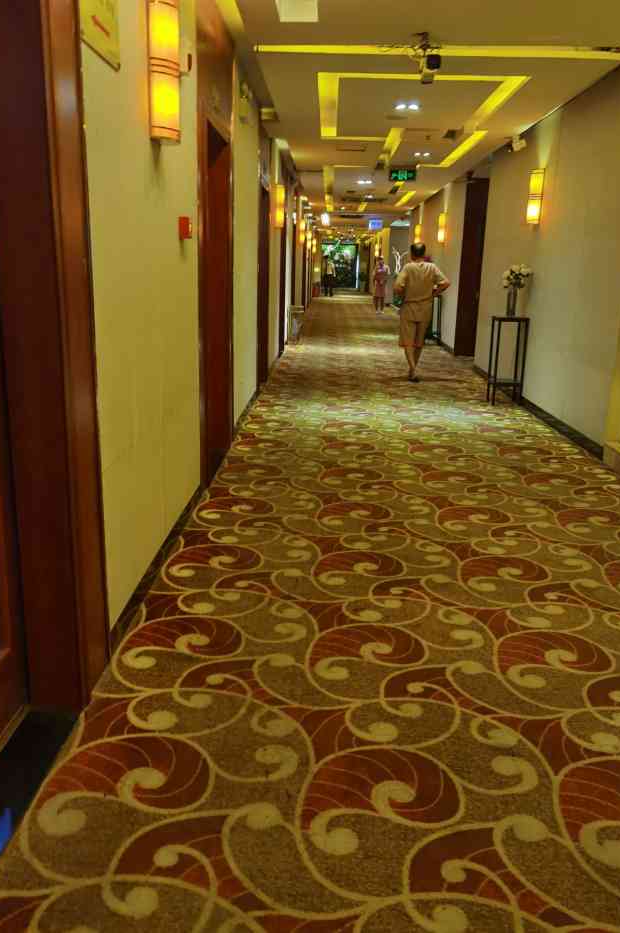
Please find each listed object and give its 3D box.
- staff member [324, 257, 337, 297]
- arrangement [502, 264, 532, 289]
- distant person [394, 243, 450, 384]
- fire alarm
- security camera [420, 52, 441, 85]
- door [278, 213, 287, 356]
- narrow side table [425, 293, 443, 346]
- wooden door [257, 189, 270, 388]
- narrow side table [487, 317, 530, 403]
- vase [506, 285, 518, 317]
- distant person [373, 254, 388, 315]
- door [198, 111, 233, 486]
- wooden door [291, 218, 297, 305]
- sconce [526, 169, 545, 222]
[{"bbox_3d":[0.880,-8.156,31.243,0.520,1.680,0.350,2,15,1],"label":"staff member"},{"bbox_3d":[2.143,-1.962,7.516,0.260,0.220,0.240,2,15,1],"label":"arrangement"},{"bbox_3d":[1.373,-1.927,9.140,0.700,1.690,0.400,2,15,1],"label":"distant person"},{"bbox_3d":[-0.592,-1.137,3.487,0.045,0.100,0.090,2,15,1],"label":"fire alarm"},{"bbox_3d":[0.830,-2.741,5.013,0.115,0.165,0.200,2,15,1],"label":"security camera"},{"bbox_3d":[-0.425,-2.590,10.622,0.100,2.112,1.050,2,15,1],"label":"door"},{"bbox_3d":[2.283,-2.682,13.589,0.330,0.897,0.330,2,15,1],"label":"narrow side table"},{"bbox_3d":[-0.541,-1.893,7.970,0.110,2.089,1.100,2,15,1],"label":"wooden door"},{"bbox_3d":[2.097,-1.124,7.744,0.330,0.897,0.330,2,15,1],"label":"narrow side table"},{"bbox_3d":[2.116,-1.719,7.585,0.100,0.334,0.100,2,15,1],"label":"vase"},{"bbox_3d":[2.157,-5.554,22.269,0.500,1.650,0.330,2,15,1],"label":"distant person"},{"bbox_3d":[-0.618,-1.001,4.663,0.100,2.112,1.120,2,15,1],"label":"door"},{"bbox_3d":[-0.330,-3.379,13.583,0.100,2.112,1.050,2,15,1],"label":"wooden door"},{"bbox_3d":[2.241,-2.692,7.271,0.100,0.507,0.150,2,15,1],"label":"sconce"}]

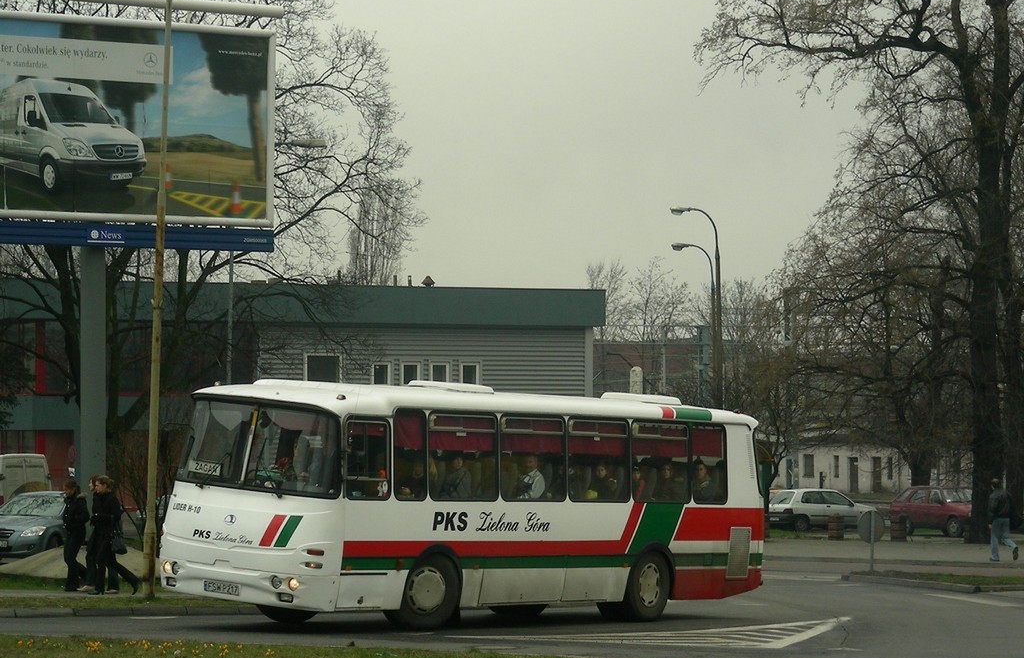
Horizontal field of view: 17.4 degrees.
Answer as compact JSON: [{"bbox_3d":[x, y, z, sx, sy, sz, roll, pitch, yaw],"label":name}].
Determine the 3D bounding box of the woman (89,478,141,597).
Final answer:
[{"bbox_3d":[-5.684,2.953,47.800,0.720,1.710,0.520,0,-2,-6],"label":"woman"}]

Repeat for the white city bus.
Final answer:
[{"bbox_3d":[-0.399,2.206,42.853,2.500,3.030,10.000,2,-2,35],"label":"white city bus"}]

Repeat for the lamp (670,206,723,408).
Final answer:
[{"bbox_3d":[6.094,1.217,110.000,1.750,10.500,0.330,0,-2,3],"label":"lamp"}]

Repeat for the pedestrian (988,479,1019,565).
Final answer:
[{"bbox_3d":[10.366,4.039,70.500,0.620,1.750,0.520,-2,-3,38],"label":"pedestrian"}]

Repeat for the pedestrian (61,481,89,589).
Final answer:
[{"bbox_3d":[-6.306,2.993,48.400,0.450,1.620,0.480,0,-2,-13],"label":"pedestrian"}]

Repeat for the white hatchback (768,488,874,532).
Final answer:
[{"bbox_3d":[9.793,5.821,107.500,3.710,1.390,1.630,2,-3,-38],"label":"white hatchback"}]

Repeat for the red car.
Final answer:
[{"bbox_3d":[11.968,5.036,92.500,1.640,1.410,3.950,1,-3,-23],"label":"red car"}]

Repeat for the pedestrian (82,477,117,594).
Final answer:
[{"bbox_3d":[-5.987,2.980,48.400,0.580,1.680,0.480,0,-2,-5],"label":"pedestrian"}]

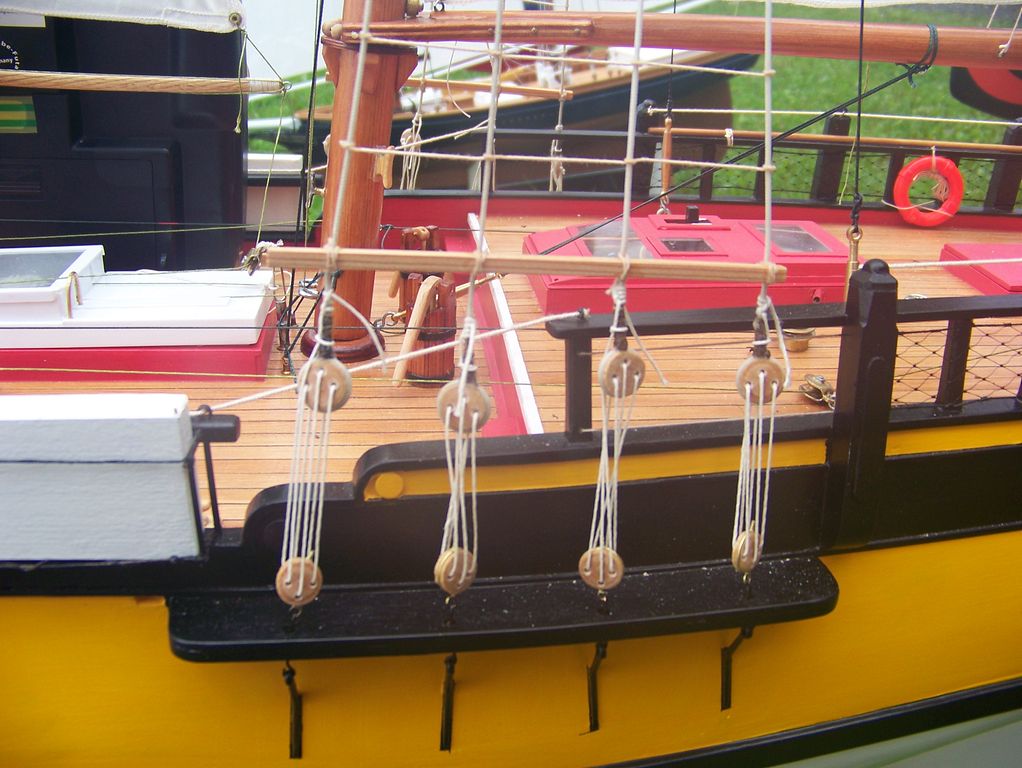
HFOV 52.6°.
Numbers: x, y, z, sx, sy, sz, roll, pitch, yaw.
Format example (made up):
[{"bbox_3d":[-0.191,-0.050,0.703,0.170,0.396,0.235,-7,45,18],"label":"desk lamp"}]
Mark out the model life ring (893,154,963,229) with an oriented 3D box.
[{"bbox_3d":[0.268,-0.123,0.664,0.046,0.046,0.011,-2,15,-5],"label":"model life ring"}]

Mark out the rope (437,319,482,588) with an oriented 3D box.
[{"bbox_3d":[-0.019,0.026,0.382,0.017,0.103,0.012,1,10,-9],"label":"rope"}]

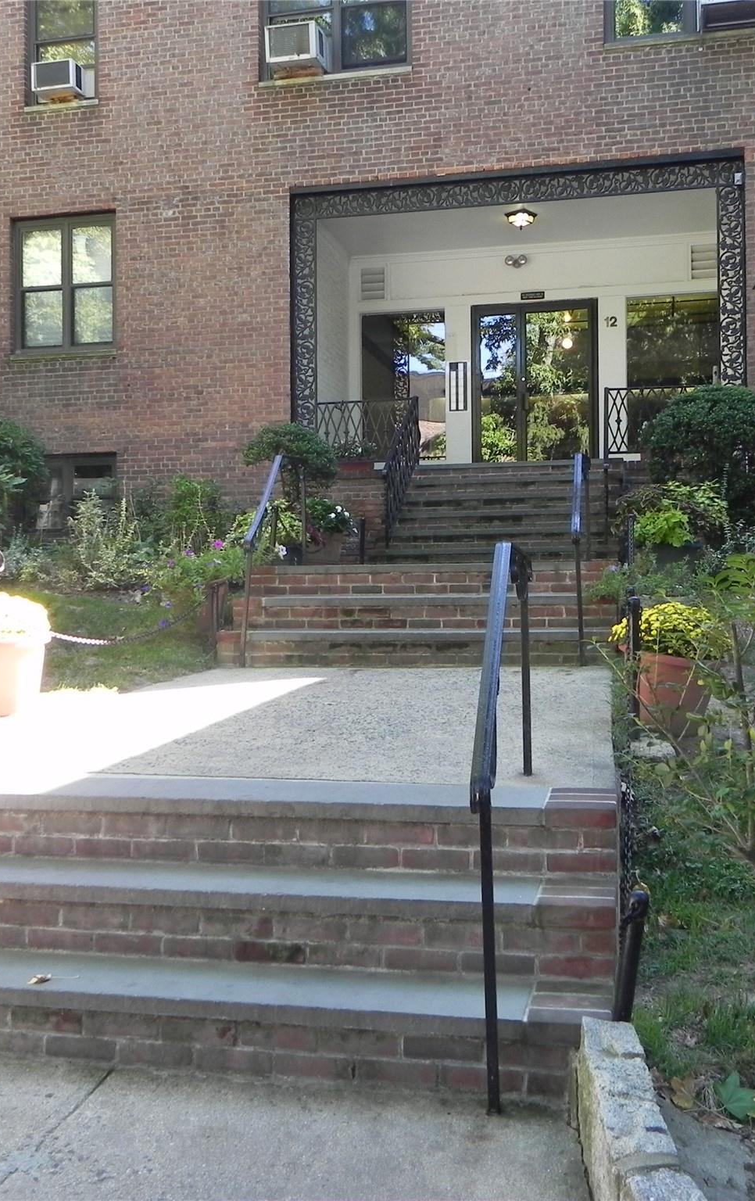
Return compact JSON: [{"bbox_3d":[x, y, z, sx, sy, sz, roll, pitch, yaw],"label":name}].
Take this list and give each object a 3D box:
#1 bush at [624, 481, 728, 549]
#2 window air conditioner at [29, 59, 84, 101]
[{"bbox_3d":[2.168,-0.627,8.747,0.740,0.500,0.650,0,-1,0],"label":"bush"},{"bbox_3d":[-3.668,-5.996,13.934,0.490,0.300,0.420,-1,-1,12],"label":"window air conditioner"}]

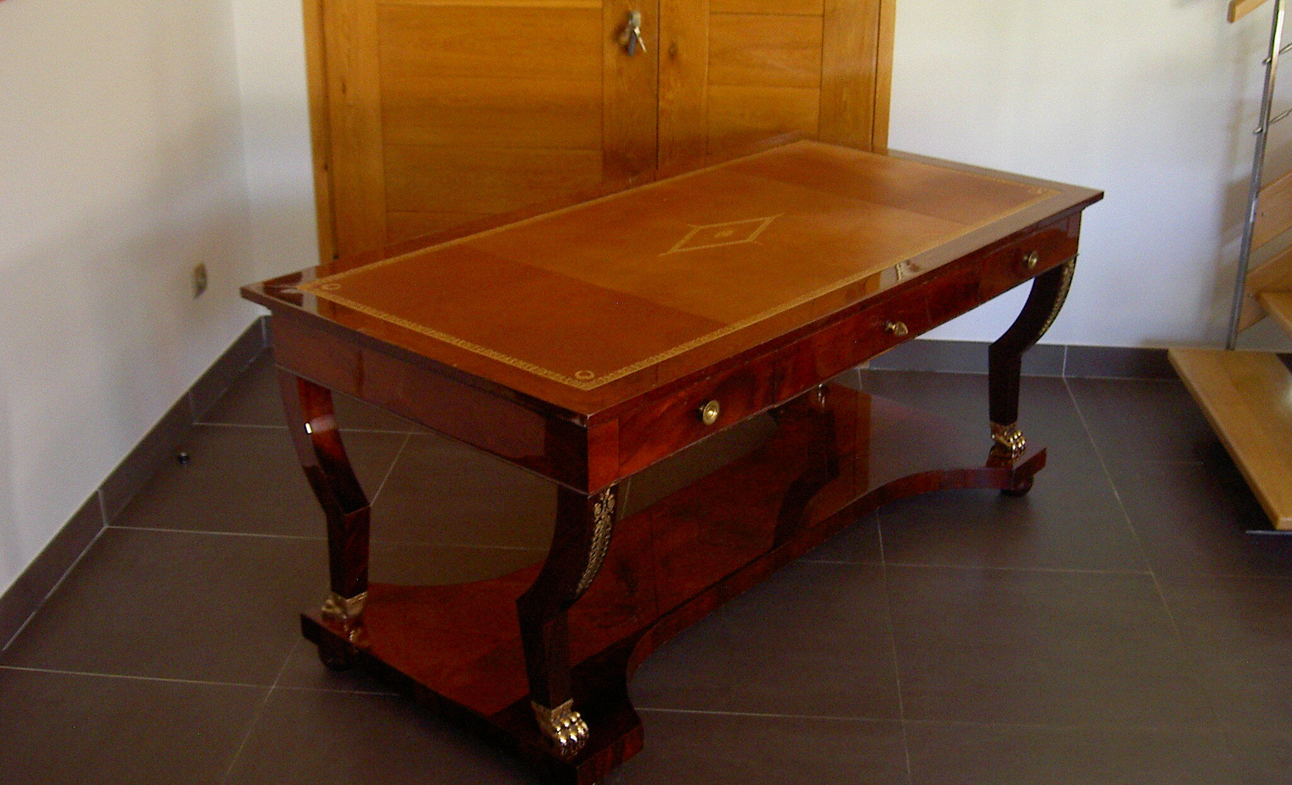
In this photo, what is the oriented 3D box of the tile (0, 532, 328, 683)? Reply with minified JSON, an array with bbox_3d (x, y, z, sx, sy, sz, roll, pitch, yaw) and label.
[{"bbox_3d":[-0.990,0.448,3.082,0.600,0.010,0.600,2,23,4],"label":"tile"}]

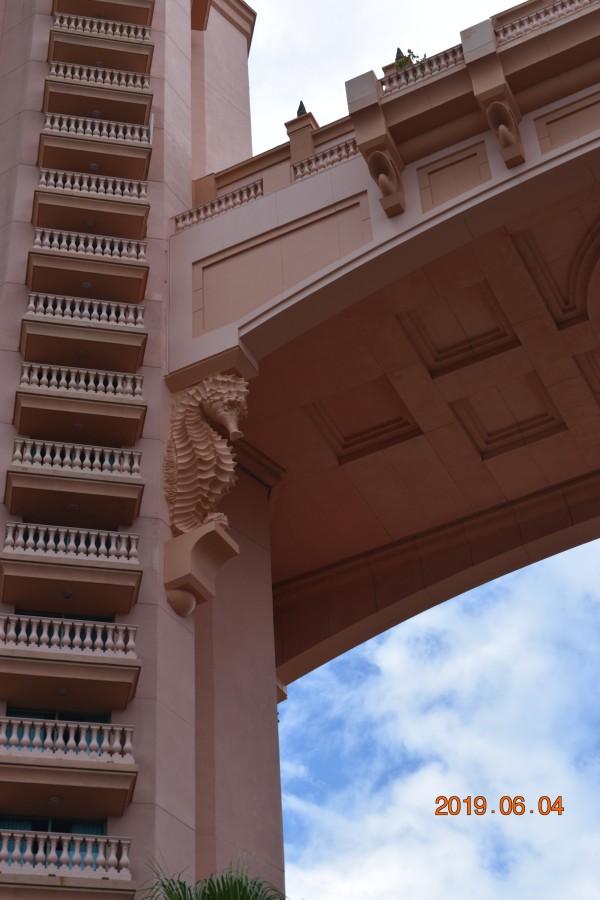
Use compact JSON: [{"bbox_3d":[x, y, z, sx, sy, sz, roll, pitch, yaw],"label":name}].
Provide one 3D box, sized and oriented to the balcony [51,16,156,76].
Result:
[{"bbox_3d":[-7.055,-14.323,61.270,3.635,1.671,1.302,6,-44,-10],"label":"balcony"}]

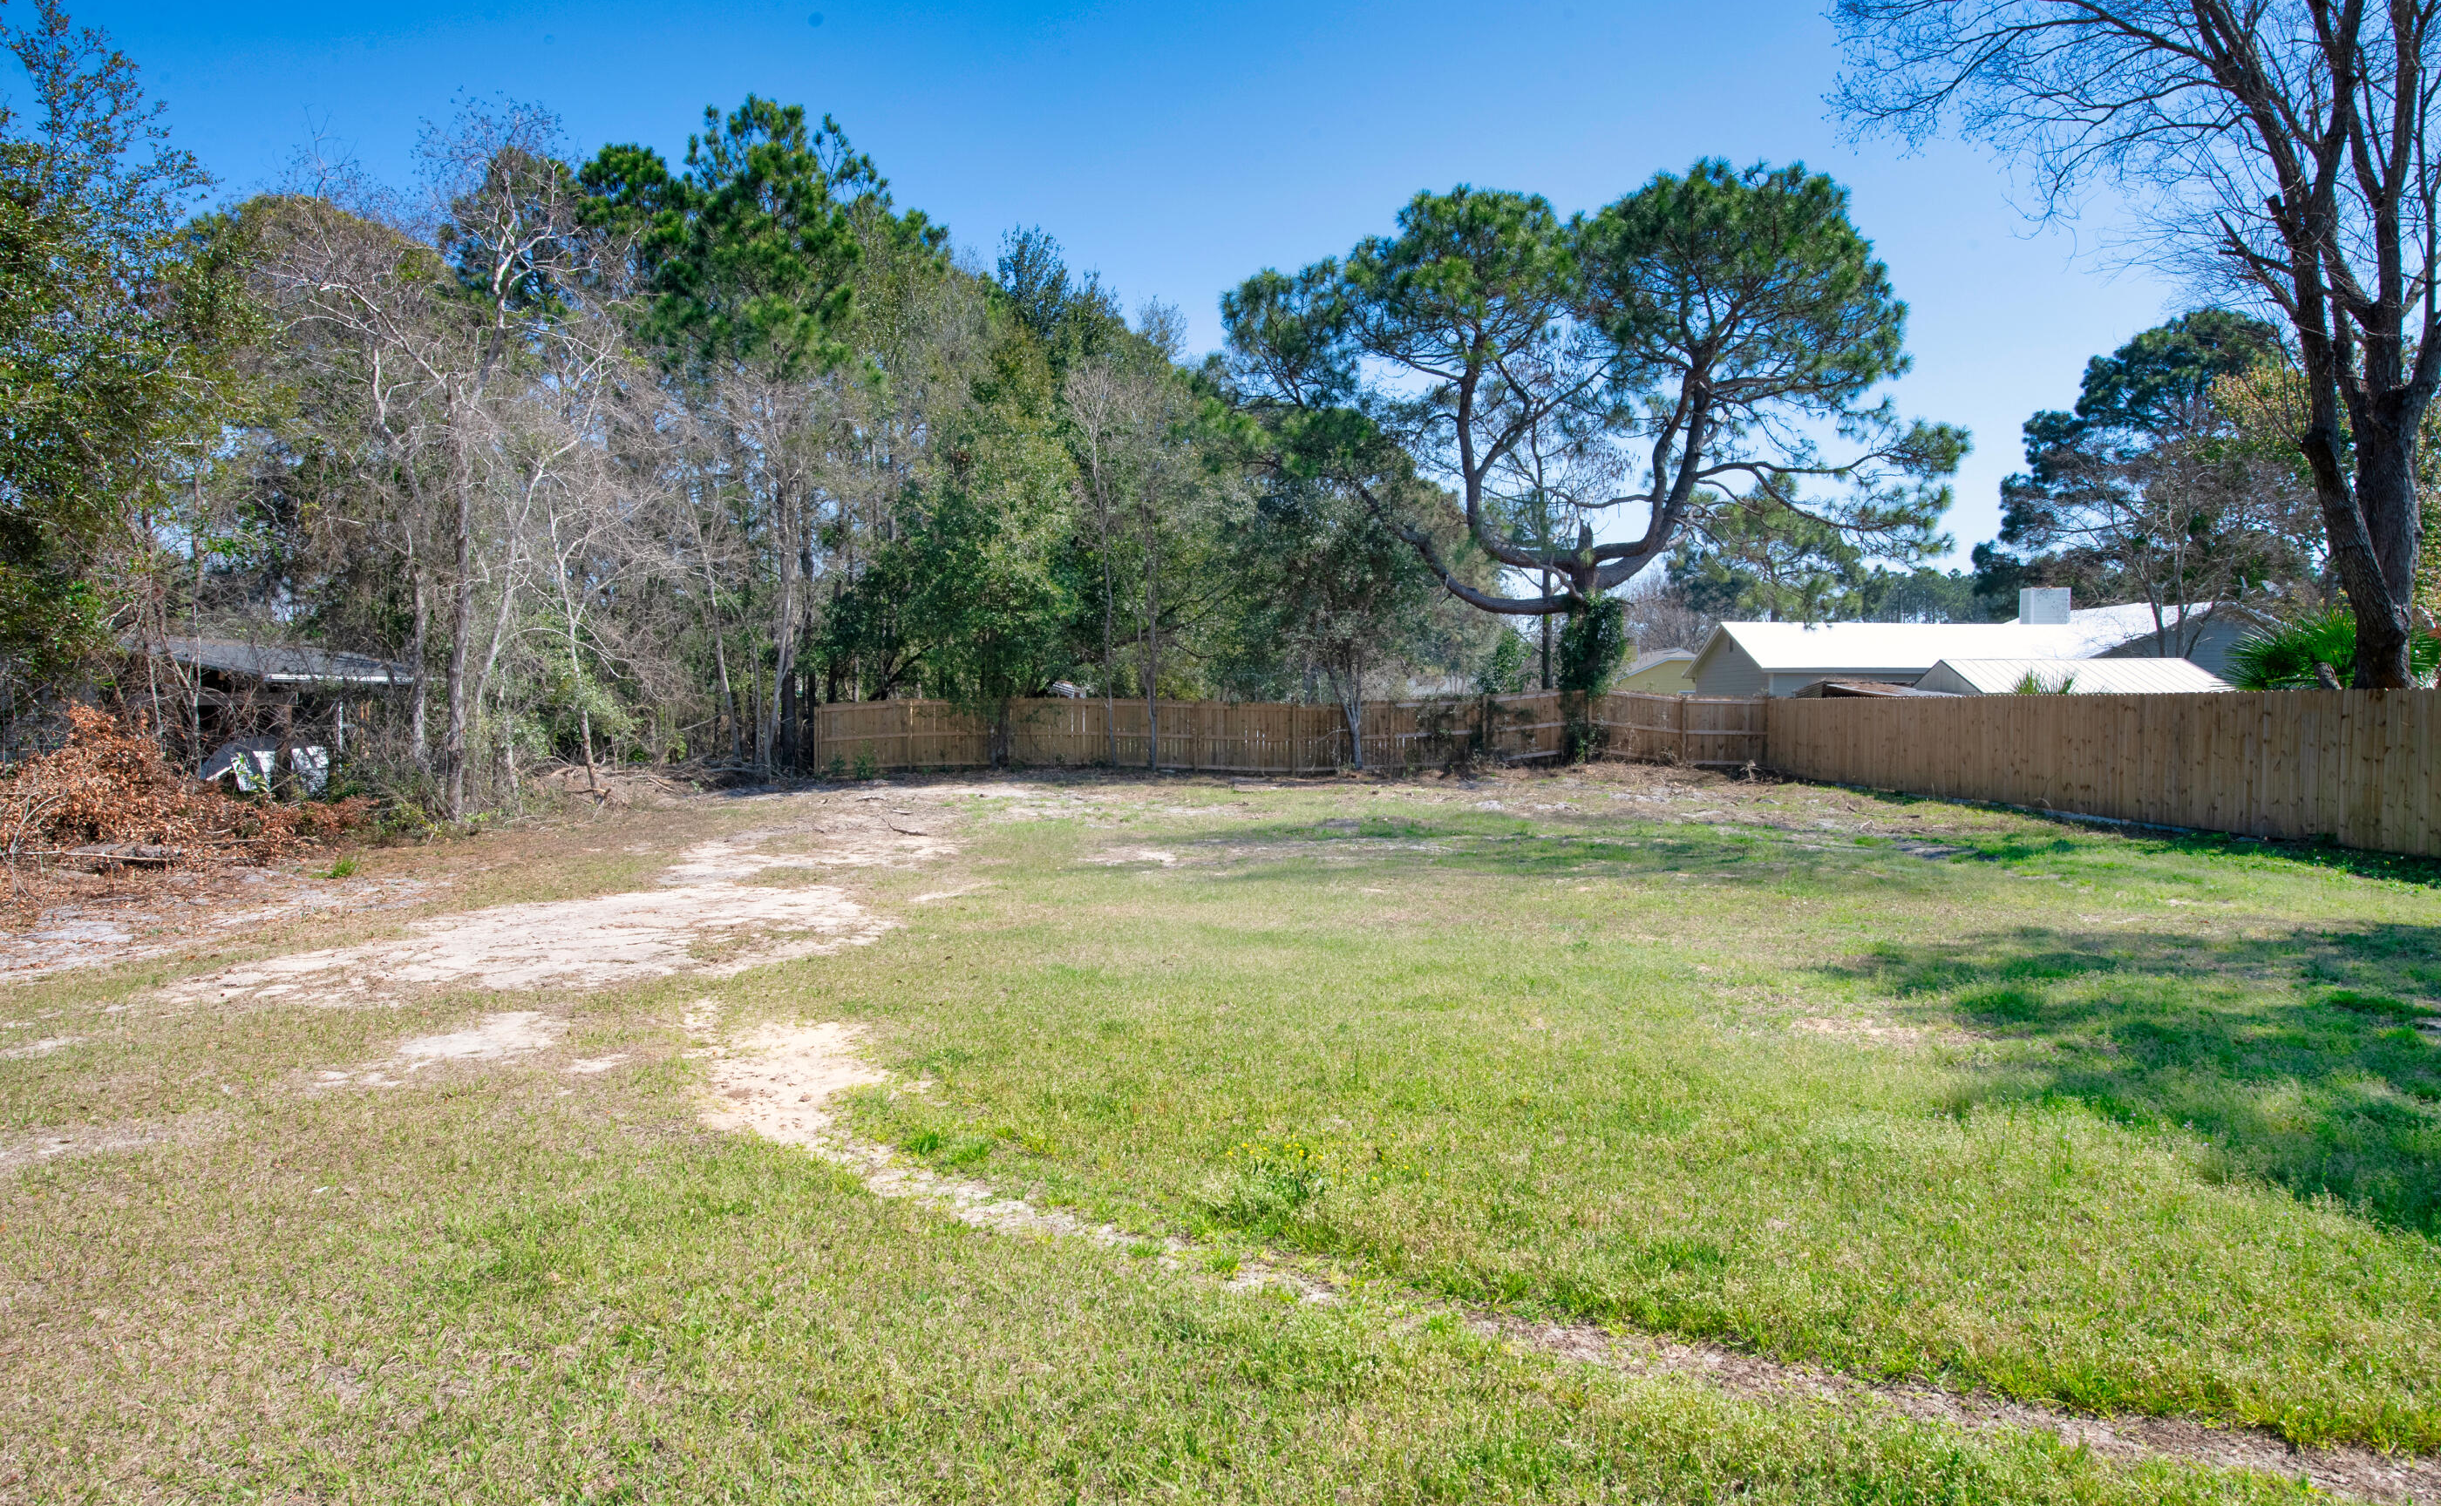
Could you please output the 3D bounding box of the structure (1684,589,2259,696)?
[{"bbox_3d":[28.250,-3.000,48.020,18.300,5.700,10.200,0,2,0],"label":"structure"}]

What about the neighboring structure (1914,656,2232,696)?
[{"bbox_3d":[16.500,-0.547,25.248,4.800,2.550,3.100,0,2,0],"label":"neighboring structure"}]

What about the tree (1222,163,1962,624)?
[{"bbox_3d":[9.900,-7.748,34.227,19.200,15.950,15.000,0,2,0],"label":"tree"}]

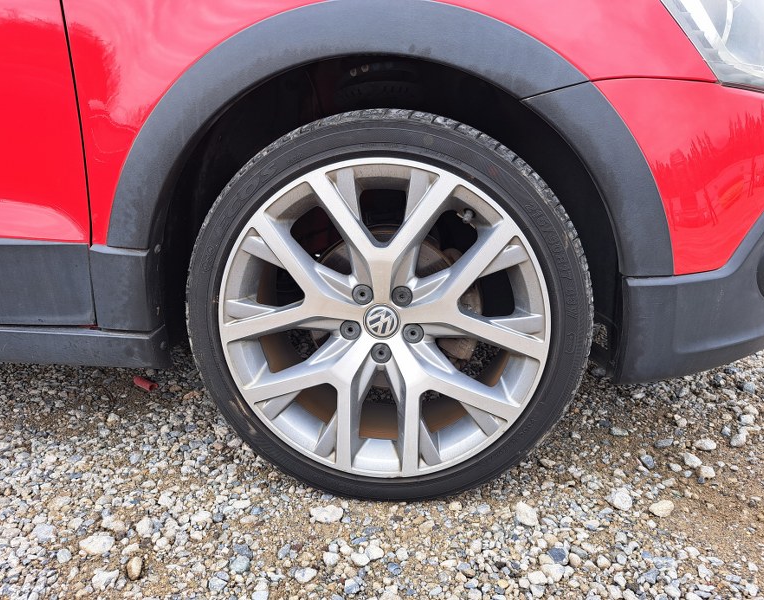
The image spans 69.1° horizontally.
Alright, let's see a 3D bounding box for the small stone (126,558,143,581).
[{"bbox_3d":[-0.320,0.348,0.719,0.019,0.017,0.033,-8,17,-27],"label":"small stone"}]

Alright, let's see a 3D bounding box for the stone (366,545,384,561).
[{"bbox_3d":[-0.009,0.343,0.754,0.025,0.016,0.023,0,14,1],"label":"stone"}]

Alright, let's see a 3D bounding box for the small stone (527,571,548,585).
[{"bbox_3d":[0.198,0.353,0.705,0.026,0.015,0.019,10,18,32],"label":"small stone"}]

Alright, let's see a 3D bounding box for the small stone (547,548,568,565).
[{"bbox_3d":[0.233,0.340,0.735,0.027,0.018,0.024,5,16,19],"label":"small stone"}]

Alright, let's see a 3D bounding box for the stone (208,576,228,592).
[{"bbox_3d":[-0.206,0.358,0.699,0.022,0.013,0.017,6,15,23],"label":"stone"}]

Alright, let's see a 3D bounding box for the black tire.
[{"bbox_3d":[0.010,0.014,0.886,0.600,0.600,0.215,2,14,7],"label":"black tire"}]

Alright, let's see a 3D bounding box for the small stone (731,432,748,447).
[{"bbox_3d":[0.658,0.258,1.022,0.026,0.020,0.030,-5,16,-14],"label":"small stone"}]

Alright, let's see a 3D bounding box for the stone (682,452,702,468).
[{"bbox_3d":[0.536,0.277,0.956,0.026,0.021,0.033,-8,17,-26],"label":"stone"}]

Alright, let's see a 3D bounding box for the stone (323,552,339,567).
[{"bbox_3d":[-0.068,0.344,0.735,0.020,0.015,0.020,-3,15,-10],"label":"stone"}]

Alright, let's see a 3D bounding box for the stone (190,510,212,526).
[{"bbox_3d":[-0.266,0.322,0.818,0.031,0.019,0.025,-9,17,-31],"label":"stone"}]

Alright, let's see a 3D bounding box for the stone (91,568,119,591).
[{"bbox_3d":[-0.349,0.354,0.701,0.032,0.021,0.029,-6,16,-19],"label":"stone"}]

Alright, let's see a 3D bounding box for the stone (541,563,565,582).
[{"bbox_3d":[0.222,0.352,0.718,0.027,0.018,0.028,9,17,31],"label":"stone"}]

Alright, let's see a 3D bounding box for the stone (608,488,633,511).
[{"bbox_3d":[0.367,0.308,0.856,0.037,0.027,0.044,7,16,25],"label":"stone"}]

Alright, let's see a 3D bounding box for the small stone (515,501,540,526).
[{"bbox_3d":[0.216,0.321,0.831,0.029,0.024,0.045,-5,15,-17],"label":"small stone"}]

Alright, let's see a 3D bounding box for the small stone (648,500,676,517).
[{"bbox_3d":[0.427,0.318,0.845,0.042,0.022,0.026,-6,15,-23],"label":"small stone"}]

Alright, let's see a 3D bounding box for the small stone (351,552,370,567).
[{"bbox_3d":[-0.028,0.344,0.736,0.026,0.015,0.020,-1,15,-3],"label":"small stone"}]

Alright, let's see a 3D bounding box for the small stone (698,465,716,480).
[{"bbox_3d":[0.550,0.291,0.936,0.024,0.017,0.027,10,18,32],"label":"small stone"}]

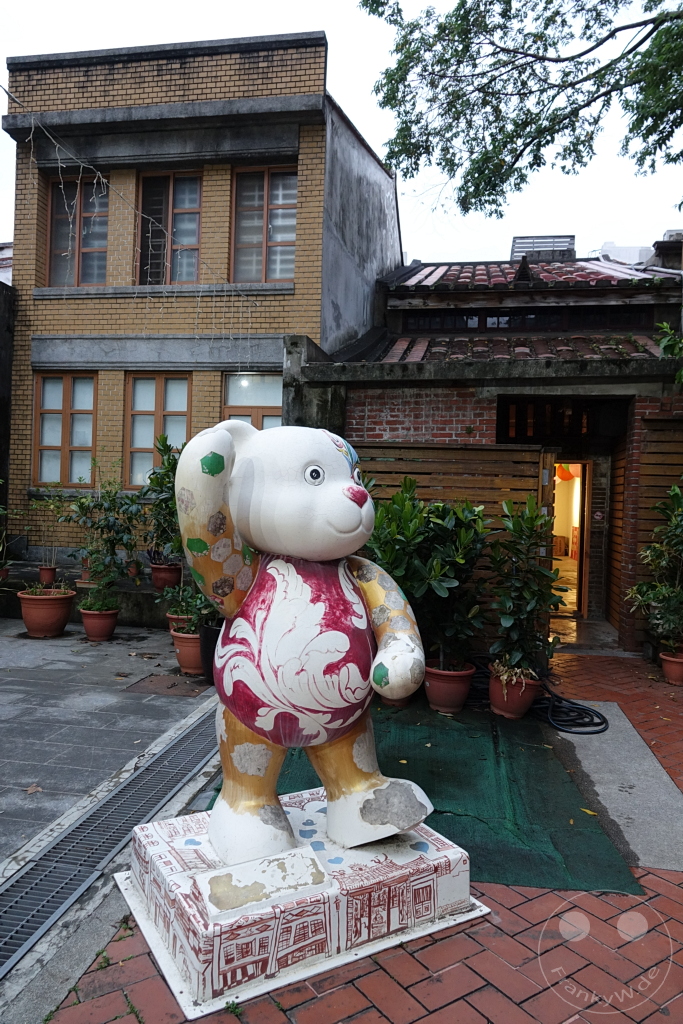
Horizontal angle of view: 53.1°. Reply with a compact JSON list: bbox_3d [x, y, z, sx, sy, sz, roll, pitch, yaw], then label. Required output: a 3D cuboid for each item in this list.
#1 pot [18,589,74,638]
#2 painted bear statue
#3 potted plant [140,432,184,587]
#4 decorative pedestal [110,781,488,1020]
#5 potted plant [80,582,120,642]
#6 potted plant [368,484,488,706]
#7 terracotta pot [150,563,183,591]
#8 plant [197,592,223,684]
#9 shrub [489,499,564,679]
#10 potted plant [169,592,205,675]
[{"bbox_3d":[-2.988,1.024,6.927,0.590,0.410,0.590,2,0,0],"label":"pot"},{"bbox_3d":[-0.146,0.395,2.274,0.861,1.371,0.603,3,-1,-37],"label":"painted bear statue"},{"bbox_3d":[-1.892,-0.005,7.380,0.566,1.673,0.541,2,-1,9],"label":"potted plant"},{"bbox_3d":[-0.166,1.319,2.570,1.133,0.240,0.865,2,0,-31],"label":"decorative pedestal"},{"bbox_3d":[-2.354,0.958,6.641,0.406,0.541,0.400,2,-1,9],"label":"potted plant"},{"bbox_3d":[0.624,0.568,4.953,0.880,1.670,0.800,2,0,9],"label":"potted plant"},{"bbox_3d":[-1.880,0.697,7.346,0.335,0.277,0.335,2,-1,0],"label":"terracotta pot"},{"bbox_3d":[-0.931,0.938,5.129,0.344,0.652,0.332,2,-1,9],"label":"plant"},{"bbox_3d":[1.252,0.527,4.594,0.523,1.255,0.504,2,-1,9],"label":"shrub"},{"bbox_3d":[-1.218,1.002,5.657,0.410,0.620,0.410,2,0,9],"label":"potted plant"}]

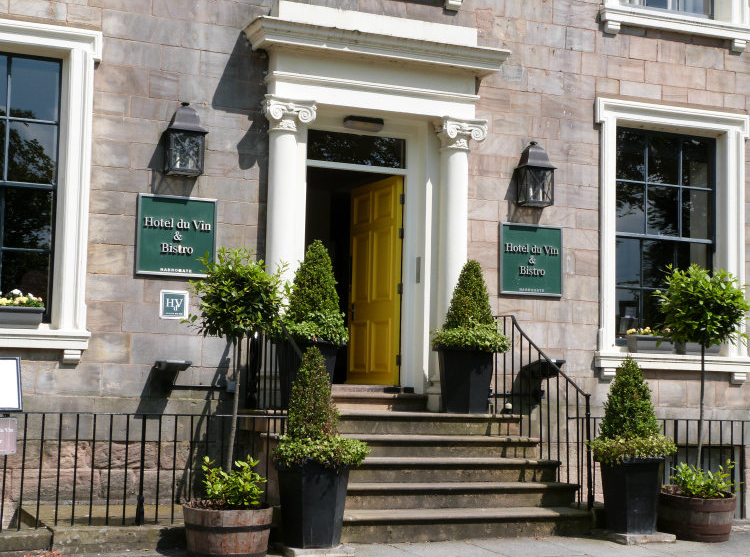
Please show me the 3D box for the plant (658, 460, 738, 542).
[{"bbox_3d":[2.631,1.802,10.257,0.643,0.628,0.643,3,-6,-22],"label":"plant"}]

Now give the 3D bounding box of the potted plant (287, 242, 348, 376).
[{"bbox_3d":[-0.545,0.408,11.002,0.653,1.516,0.634,3,-6,-22],"label":"potted plant"}]

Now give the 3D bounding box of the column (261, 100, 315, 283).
[{"bbox_3d":[-0.838,-0.214,11.477,0.446,2.821,0.406,3,-6,-22],"label":"column"}]

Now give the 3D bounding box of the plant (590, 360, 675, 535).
[{"bbox_3d":[2.061,1.312,10.061,0.704,1.390,0.704,3,-6,-21],"label":"plant"}]

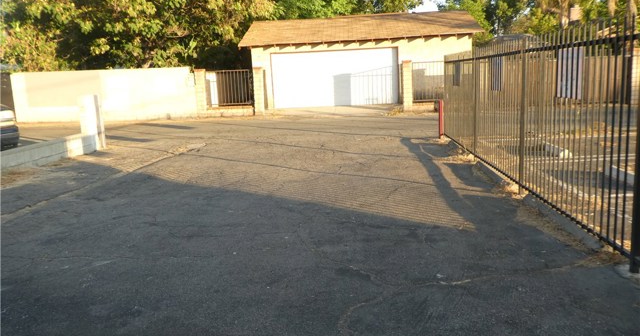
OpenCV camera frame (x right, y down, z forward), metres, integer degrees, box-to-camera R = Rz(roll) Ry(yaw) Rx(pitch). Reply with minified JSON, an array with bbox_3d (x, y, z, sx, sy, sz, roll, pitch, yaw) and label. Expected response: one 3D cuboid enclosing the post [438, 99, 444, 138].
[{"bbox_3d":[2.760,-1.104,10.900,0.090,0.872,0.090,-2,8,4],"label":"post"}]

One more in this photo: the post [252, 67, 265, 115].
[{"bbox_3d":[-2.196,-2.754,17.251,0.300,1.710,0.300,-1,8,6],"label":"post"}]

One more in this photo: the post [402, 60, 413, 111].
[{"bbox_3d":[3.110,-2.898,16.951,0.300,1.750,0.300,-1,8,6],"label":"post"}]

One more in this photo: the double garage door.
[{"bbox_3d":[0.609,-3.469,18.650,4.880,2.130,0.100,-1,8,6],"label":"double garage door"}]

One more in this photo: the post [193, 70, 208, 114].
[{"bbox_3d":[-4.290,-2.703,17.301,0.300,1.690,0.300,-1,8,6],"label":"post"}]

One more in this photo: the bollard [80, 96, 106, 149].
[{"bbox_3d":[-5.140,-1.020,10.901,0.360,1.266,0.380,0,8,16],"label":"bollard"}]

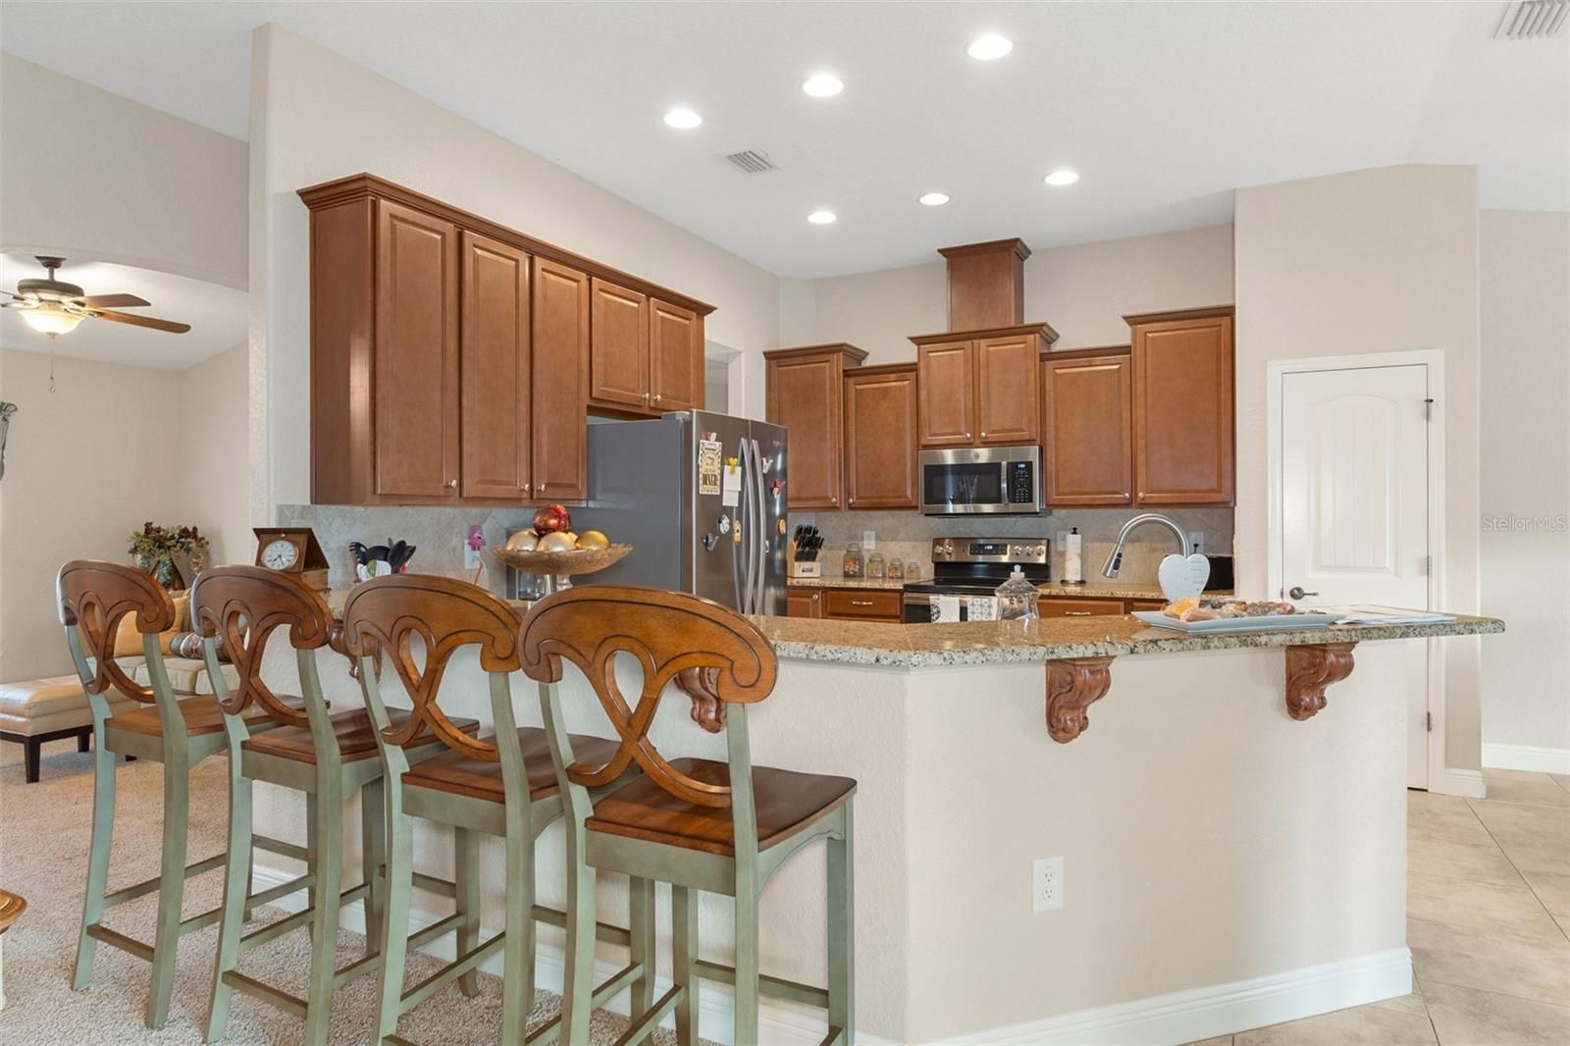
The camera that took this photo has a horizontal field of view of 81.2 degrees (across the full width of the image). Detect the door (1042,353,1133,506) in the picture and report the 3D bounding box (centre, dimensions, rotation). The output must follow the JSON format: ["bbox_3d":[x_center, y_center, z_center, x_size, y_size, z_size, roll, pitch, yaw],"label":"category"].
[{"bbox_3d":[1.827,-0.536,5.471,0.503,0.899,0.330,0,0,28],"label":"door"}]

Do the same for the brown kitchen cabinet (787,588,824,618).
[{"bbox_3d":[0.128,0.856,6.391,0.590,0.876,0.630,0,0,27],"label":"brown kitchen cabinet"}]

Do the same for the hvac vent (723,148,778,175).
[{"bbox_3d":[-0.164,-1.758,4.474,0.195,0.020,0.285,0,0,27],"label":"hvac vent"}]

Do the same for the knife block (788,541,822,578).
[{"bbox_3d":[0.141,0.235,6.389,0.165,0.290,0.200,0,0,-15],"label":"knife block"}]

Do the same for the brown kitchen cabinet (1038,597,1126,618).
[{"bbox_3d":[1.780,0.847,5.336,0.469,0.875,0.620,0,0,28],"label":"brown kitchen cabinet"}]

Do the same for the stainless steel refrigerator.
[{"bbox_3d":[-0.526,0.395,4.649,0.850,1.787,0.905,0,0,28],"label":"stainless steel refrigerator"}]

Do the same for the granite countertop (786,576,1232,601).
[{"bbox_3d":[1.163,0.392,5.641,2.920,0.040,0.650,0,0,28],"label":"granite countertop"}]

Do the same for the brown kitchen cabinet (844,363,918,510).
[{"bbox_3d":[0.689,-0.546,6.062,0.510,0.929,0.340,0,0,28],"label":"brown kitchen cabinet"}]

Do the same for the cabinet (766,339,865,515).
[{"bbox_3d":[0.218,-0.642,6.475,0.630,1.125,0.375,0,0,27],"label":"cabinet"}]

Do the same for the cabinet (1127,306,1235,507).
[{"bbox_3d":[2.326,-0.648,5.401,0.591,1.122,0.375,0,0,27],"label":"cabinet"}]

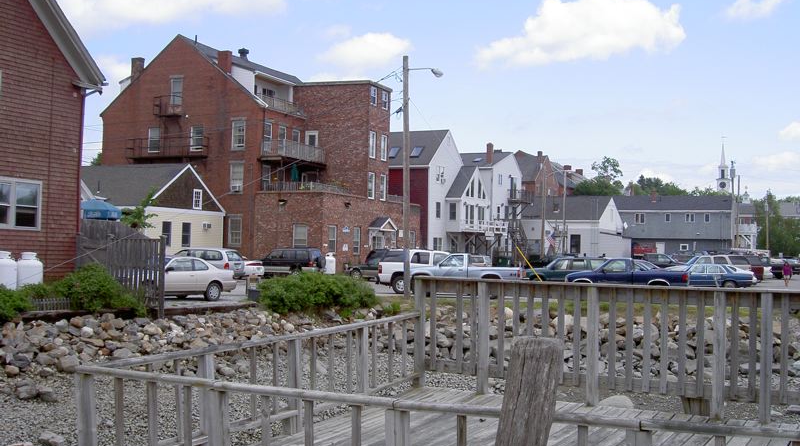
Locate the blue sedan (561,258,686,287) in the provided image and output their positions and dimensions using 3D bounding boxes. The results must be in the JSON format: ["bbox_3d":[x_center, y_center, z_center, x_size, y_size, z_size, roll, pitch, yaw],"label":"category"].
[{"bbox_3d":[8.552,2.216,34.253,4.600,1.660,1.750,1,-2,12],"label":"blue sedan"}]

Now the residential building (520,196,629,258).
[{"bbox_3d":[18.831,0.730,98.378,10.000,7.100,12.000,0,-2,25],"label":"residential building"}]

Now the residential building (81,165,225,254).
[{"bbox_3d":[-17.500,-0.183,56.600,10.000,6.670,7.600,1,-2,25],"label":"residential building"}]

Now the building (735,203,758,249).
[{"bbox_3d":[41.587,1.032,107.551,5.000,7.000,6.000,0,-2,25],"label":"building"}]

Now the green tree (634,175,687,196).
[{"bbox_3d":[43.354,-2.907,152.000,8.500,9.500,8.000,1,-2,16],"label":"green tree"}]

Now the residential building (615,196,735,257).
[{"bbox_3d":[31.751,0.528,103.373,13.000,7.500,8.500,0,-2,25],"label":"residential building"}]

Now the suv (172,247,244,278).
[{"bbox_3d":[-10.200,2.109,44.800,4.700,1.720,1.870,1,-2,18],"label":"suv"}]

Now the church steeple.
[{"bbox_3d":[93.321,-15.870,260.000,4.000,17.000,4.000,1,-2,21],"label":"church steeple"}]

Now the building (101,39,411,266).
[{"bbox_3d":[-11.014,-4.983,74.369,20.300,17.700,16.600,0,-2,25],"label":"building"}]

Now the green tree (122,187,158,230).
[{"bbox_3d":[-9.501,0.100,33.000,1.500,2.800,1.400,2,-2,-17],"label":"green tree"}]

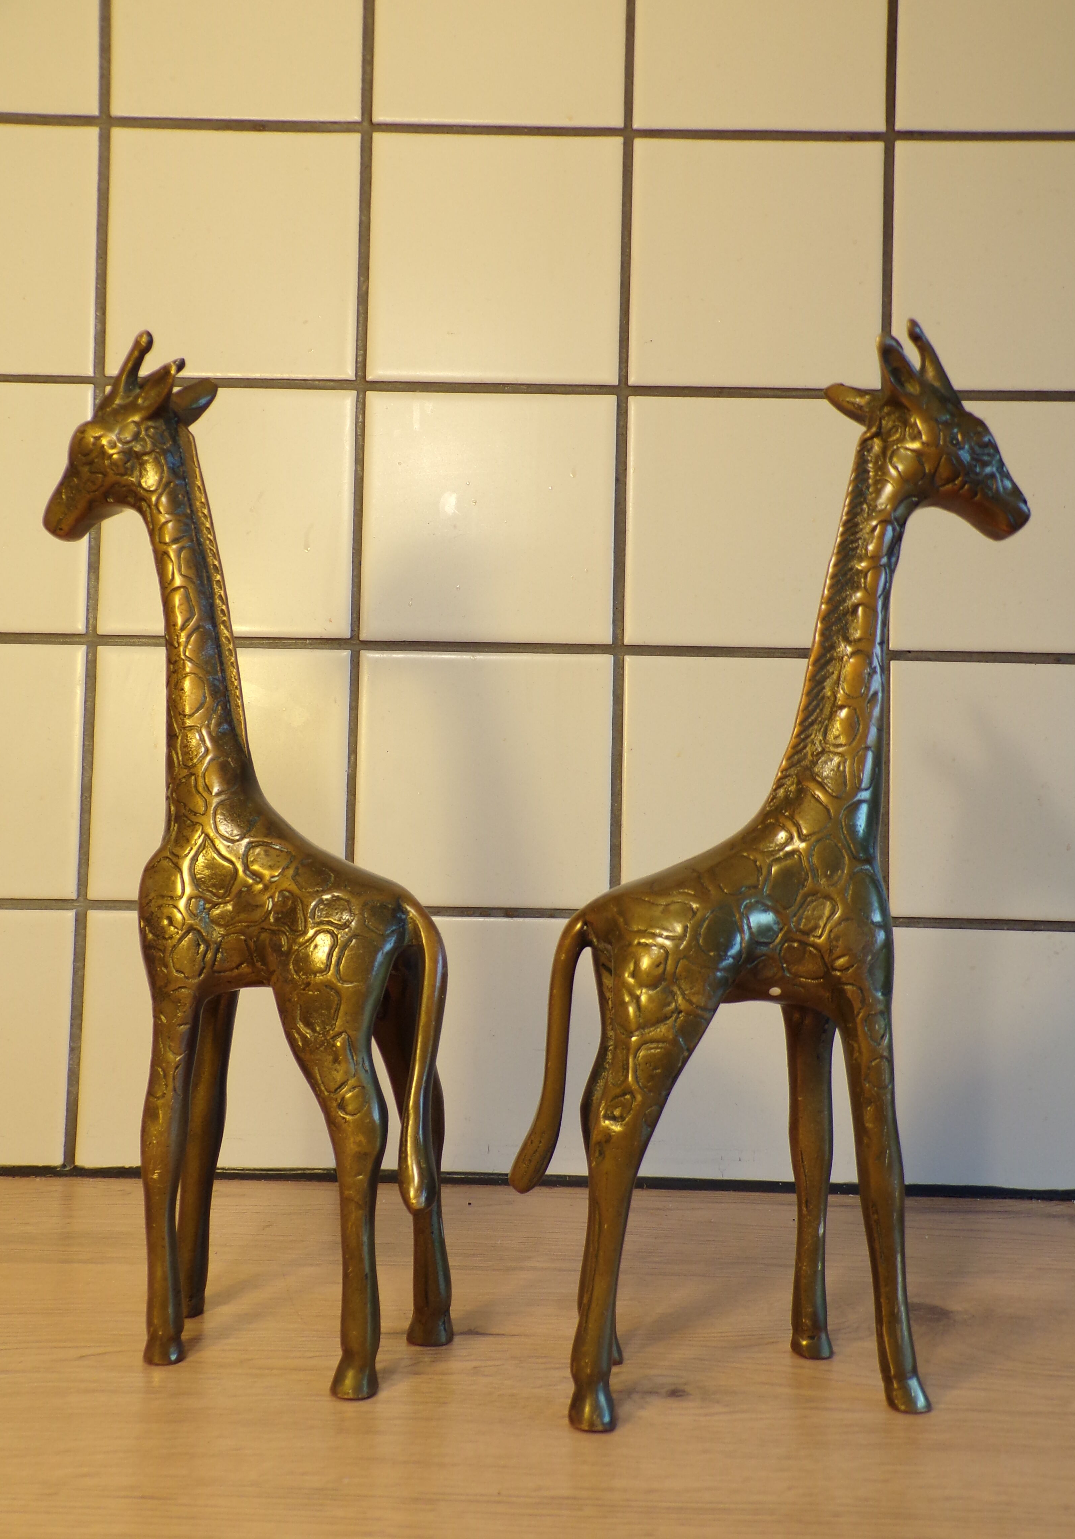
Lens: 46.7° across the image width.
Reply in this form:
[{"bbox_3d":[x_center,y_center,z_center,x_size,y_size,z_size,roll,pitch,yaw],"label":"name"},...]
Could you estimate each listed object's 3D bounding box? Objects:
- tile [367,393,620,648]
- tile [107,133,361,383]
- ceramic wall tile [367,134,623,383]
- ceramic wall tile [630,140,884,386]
[{"bbox_3d":[-0.019,-0.100,0.497,0.100,0.100,0.007,1,-2,0],"label":"tile"},{"bbox_3d":[-0.121,-0.206,0.501,0.100,0.100,0.007,1,-2,0],"label":"tile"},{"bbox_3d":[-0.017,-0.204,0.501,0.100,0.100,0.007,1,-2,0],"label":"ceramic wall tile"},{"bbox_3d":[0.087,-0.202,0.500,0.100,0.100,0.007,1,-2,0],"label":"ceramic wall tile"}]

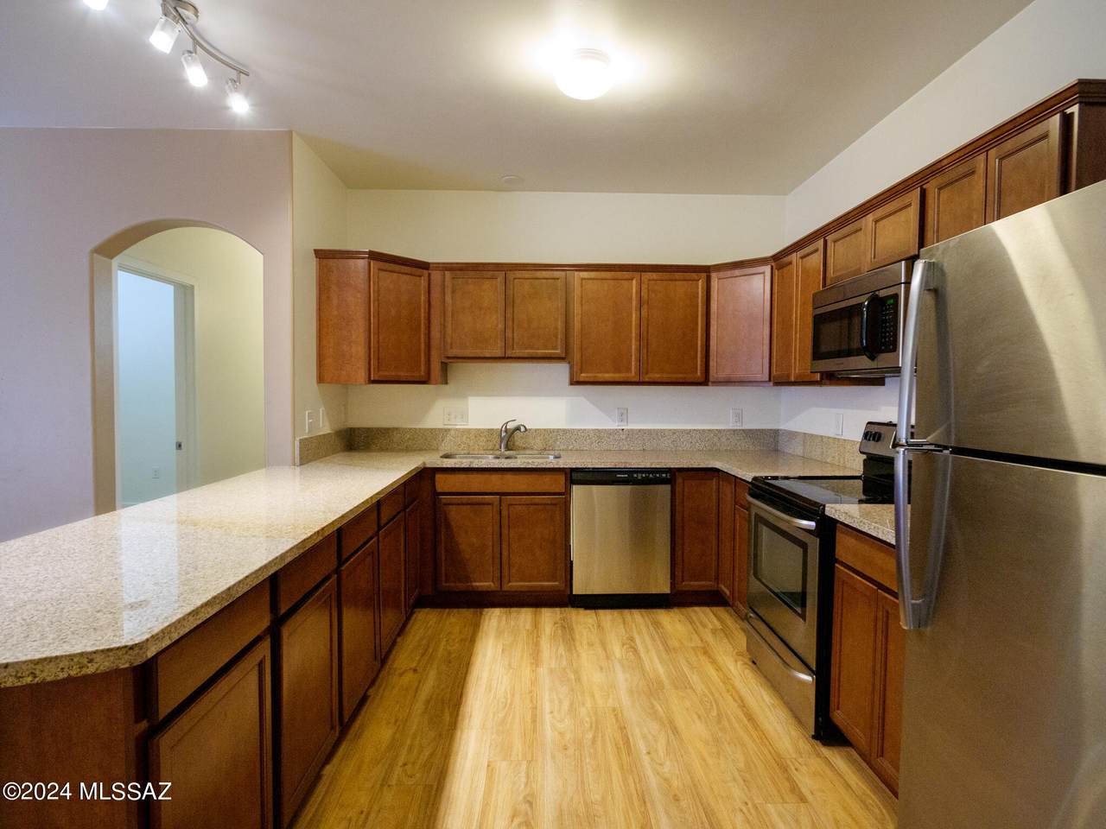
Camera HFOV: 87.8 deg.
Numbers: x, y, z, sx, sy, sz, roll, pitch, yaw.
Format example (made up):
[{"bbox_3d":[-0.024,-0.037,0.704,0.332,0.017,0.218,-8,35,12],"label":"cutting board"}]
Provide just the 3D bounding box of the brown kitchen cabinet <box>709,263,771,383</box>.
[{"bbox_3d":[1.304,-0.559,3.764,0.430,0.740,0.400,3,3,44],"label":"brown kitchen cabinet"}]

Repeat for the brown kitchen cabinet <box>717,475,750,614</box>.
[{"bbox_3d":[1.321,0.747,3.223,0.610,0.820,0.576,0,2,-1],"label":"brown kitchen cabinet"}]

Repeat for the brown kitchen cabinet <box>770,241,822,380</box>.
[{"bbox_3d":[1.474,-0.531,3.128,0.325,0.745,0.620,0,2,-1],"label":"brown kitchen cabinet"}]

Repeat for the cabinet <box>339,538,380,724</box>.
[{"bbox_3d":[-1.051,0.811,2.267,0.600,0.635,0.475,0,2,-1],"label":"cabinet"}]

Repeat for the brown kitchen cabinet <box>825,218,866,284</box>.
[{"bbox_3d":[1.507,-0.734,2.667,0.320,0.270,0.341,0,2,-1],"label":"brown kitchen cabinet"}]

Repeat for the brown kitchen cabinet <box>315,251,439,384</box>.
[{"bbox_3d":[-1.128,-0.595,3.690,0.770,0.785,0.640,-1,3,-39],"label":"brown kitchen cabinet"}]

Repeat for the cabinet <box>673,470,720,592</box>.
[{"bbox_3d":[0.857,0.699,3.755,0.280,0.745,0.595,0,2,-1],"label":"cabinet"}]

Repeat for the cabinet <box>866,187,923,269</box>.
[{"bbox_3d":[1.514,-0.719,2.312,0.320,0.270,0.370,0,2,-1],"label":"cabinet"}]

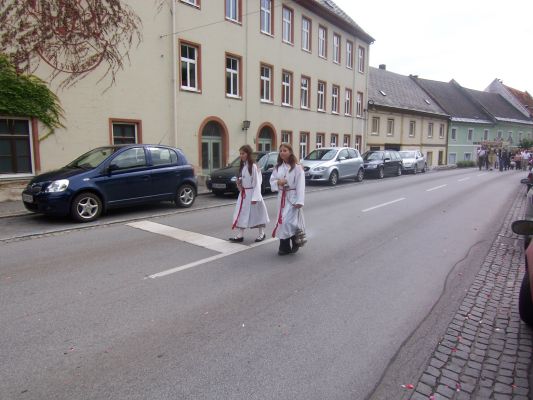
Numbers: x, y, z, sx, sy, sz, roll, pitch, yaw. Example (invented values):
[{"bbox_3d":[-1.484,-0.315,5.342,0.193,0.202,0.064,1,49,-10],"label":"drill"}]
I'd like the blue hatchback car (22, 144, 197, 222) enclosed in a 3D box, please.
[{"bbox_3d":[-3.351,-0.497,8.082,1.670,1.500,3.640,7,11,38],"label":"blue hatchback car"}]

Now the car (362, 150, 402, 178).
[{"bbox_3d":[6.491,-2.077,20.611,1.770,1.450,4.550,7,11,38],"label":"car"}]

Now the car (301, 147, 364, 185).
[{"bbox_3d":[2.964,-1.602,16.173,1.770,1.570,4.280,7,11,39],"label":"car"}]

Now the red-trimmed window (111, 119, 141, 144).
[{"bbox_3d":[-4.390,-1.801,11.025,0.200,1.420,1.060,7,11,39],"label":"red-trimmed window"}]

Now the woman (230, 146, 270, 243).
[{"bbox_3d":[-0.264,-0.103,5.612,0.500,1.520,0.470,-7,11,-42],"label":"woman"}]

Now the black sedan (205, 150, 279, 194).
[{"bbox_3d":[-0.169,-0.965,11.908,1.680,1.420,3.980,7,11,39],"label":"black sedan"}]

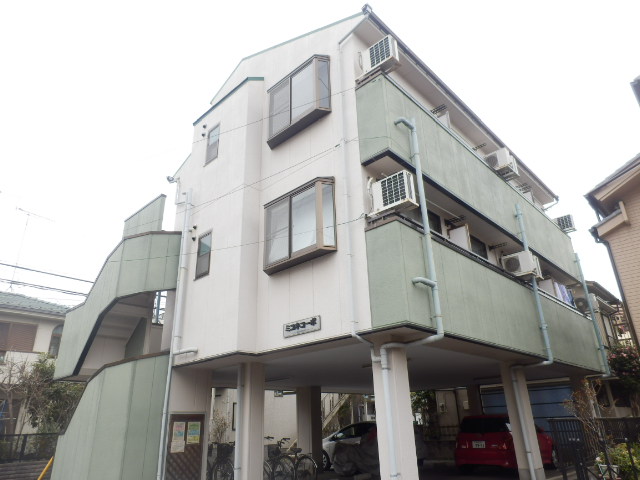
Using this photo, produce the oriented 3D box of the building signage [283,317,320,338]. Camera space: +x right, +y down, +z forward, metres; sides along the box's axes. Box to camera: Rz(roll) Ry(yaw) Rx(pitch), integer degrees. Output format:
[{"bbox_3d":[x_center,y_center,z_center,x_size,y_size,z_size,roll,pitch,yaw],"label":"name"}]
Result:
[{"bbox_3d":[-0.333,1.518,7.700,0.933,0.237,0.050,-22,-31,39],"label":"building signage"}]

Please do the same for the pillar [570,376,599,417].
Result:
[{"bbox_3d":[7.440,5.046,12.229,0.370,2.420,0.370,-22,-31,39],"label":"pillar"}]

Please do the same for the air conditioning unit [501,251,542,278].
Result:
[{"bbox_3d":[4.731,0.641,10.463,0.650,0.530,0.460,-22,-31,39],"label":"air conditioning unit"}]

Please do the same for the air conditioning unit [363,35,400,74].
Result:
[{"bbox_3d":[1.151,-3.397,8.324,0.655,0.540,0.280,-22,-31,39],"label":"air conditioning unit"}]

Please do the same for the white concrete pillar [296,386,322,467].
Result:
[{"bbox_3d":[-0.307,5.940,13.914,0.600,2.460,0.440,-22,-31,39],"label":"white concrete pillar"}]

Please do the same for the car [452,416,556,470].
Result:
[{"bbox_3d":[5.572,5.996,13.126,1.640,1.480,3.800,-19,-29,35],"label":"car"}]

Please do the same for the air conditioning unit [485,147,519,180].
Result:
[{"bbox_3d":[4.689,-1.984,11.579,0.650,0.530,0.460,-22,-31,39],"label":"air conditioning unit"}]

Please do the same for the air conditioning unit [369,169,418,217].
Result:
[{"bbox_3d":[1.207,-0.729,7.176,0.655,0.540,0.280,-22,-31,39],"label":"air conditioning unit"}]

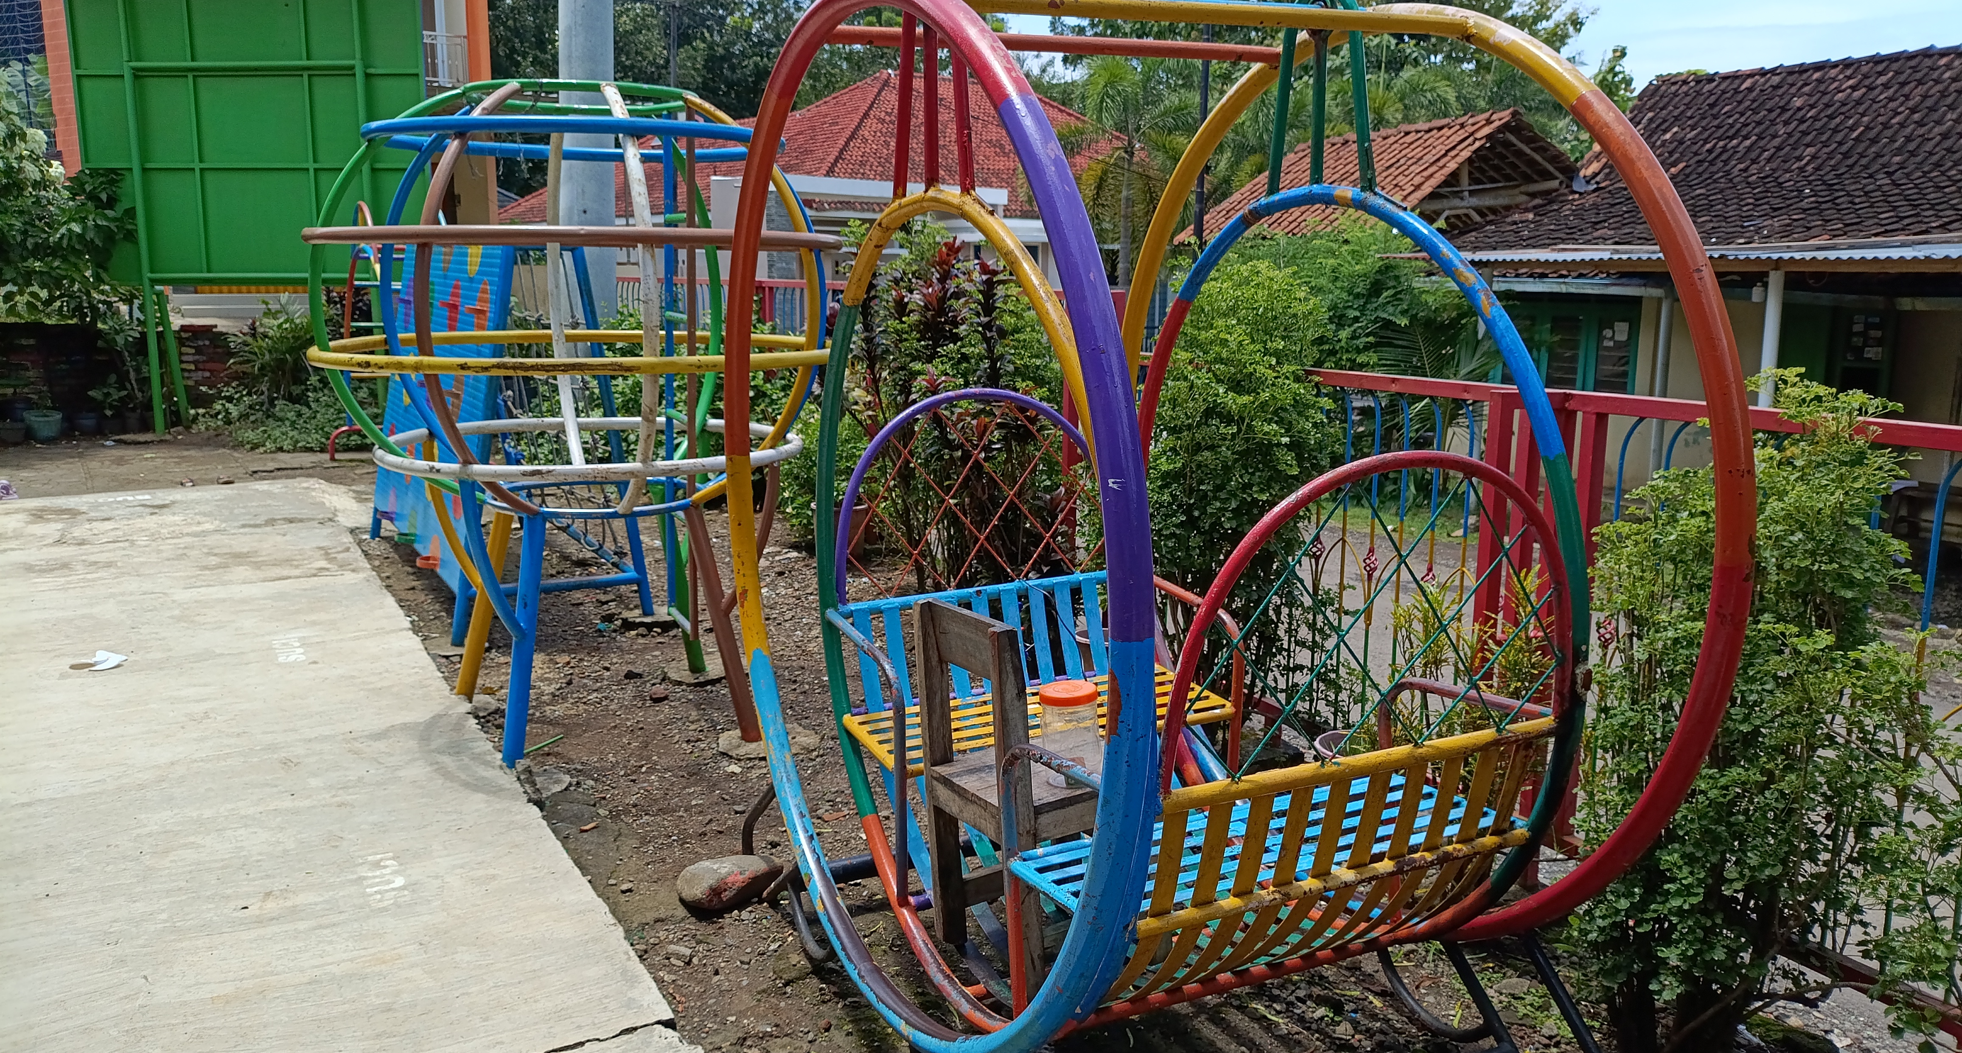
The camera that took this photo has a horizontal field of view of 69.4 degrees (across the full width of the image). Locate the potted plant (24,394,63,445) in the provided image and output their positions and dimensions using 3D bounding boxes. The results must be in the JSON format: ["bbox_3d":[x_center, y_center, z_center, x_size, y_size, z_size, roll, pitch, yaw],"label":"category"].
[{"bbox_3d":[-7.568,-0.886,11.409,0.300,0.380,0.300,-6,12,-33],"label":"potted plant"}]

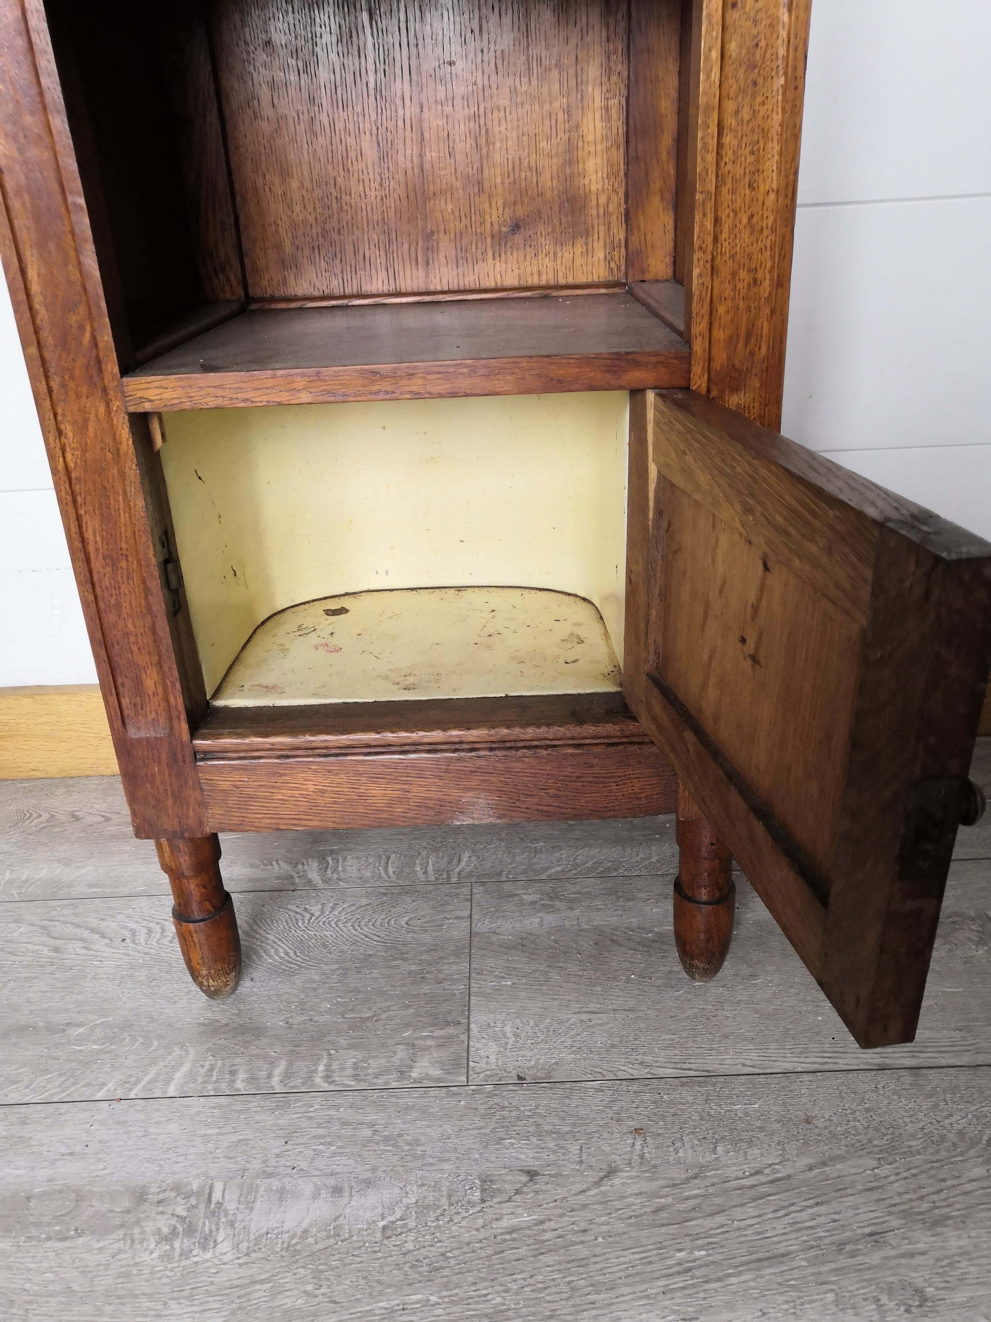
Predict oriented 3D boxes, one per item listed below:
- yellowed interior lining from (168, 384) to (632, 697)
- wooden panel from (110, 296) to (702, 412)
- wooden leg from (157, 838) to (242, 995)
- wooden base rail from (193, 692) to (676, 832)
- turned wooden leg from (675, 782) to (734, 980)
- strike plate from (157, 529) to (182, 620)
[{"bbox_3d":[-0.053,-0.104,0.692,0.262,0.190,0.187,-3,25,1],"label":"yellowed interior lining"},{"bbox_3d":[-0.046,-0.201,0.651,0.287,0.018,0.287,-3,25,1],"label":"wooden panel"},{"bbox_3d":[-0.196,0.164,0.687,0.038,0.141,0.038,-3,25,1],"label":"wooden leg"},{"bbox_3d":[-0.034,0.060,0.640,0.287,0.067,0.046,-3,25,1],"label":"wooden base rail"},{"bbox_3d":[0.138,0.147,0.680,0.038,0.147,0.038,-3,25,1],"label":"turned wooden leg"},{"bbox_3d":[-0.183,-0.050,0.584,0.004,0.050,0.019,-3,25,1],"label":"strike plate"}]

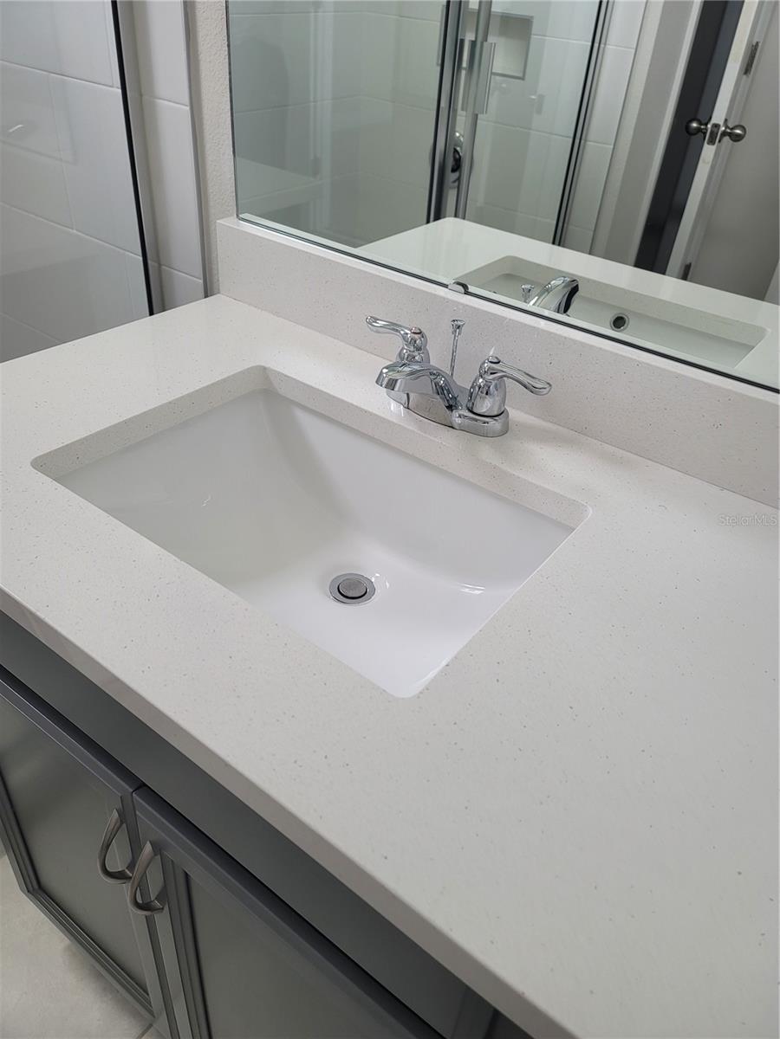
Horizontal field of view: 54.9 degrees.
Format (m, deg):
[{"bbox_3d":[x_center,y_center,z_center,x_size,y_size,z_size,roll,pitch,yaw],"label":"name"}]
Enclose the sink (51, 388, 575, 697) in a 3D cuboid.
[{"bbox_3d":[-0.079,0.056,0.768,0.460,0.166,0.326,27,41,27],"label":"sink"}]

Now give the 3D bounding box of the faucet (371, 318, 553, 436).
[{"bbox_3d":[0.039,-0.148,0.792,0.238,0.096,0.155,27,41,27],"label":"faucet"}]

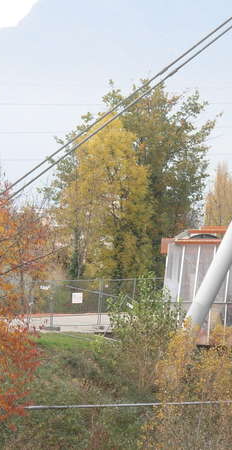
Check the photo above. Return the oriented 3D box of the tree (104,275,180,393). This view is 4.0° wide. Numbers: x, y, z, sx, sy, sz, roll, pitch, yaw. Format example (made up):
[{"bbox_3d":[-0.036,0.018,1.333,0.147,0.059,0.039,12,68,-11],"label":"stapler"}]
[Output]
[{"bbox_3d":[1.014,4.151,126.000,2.908,4.515,2.800,1,1,0],"label":"tree"}]

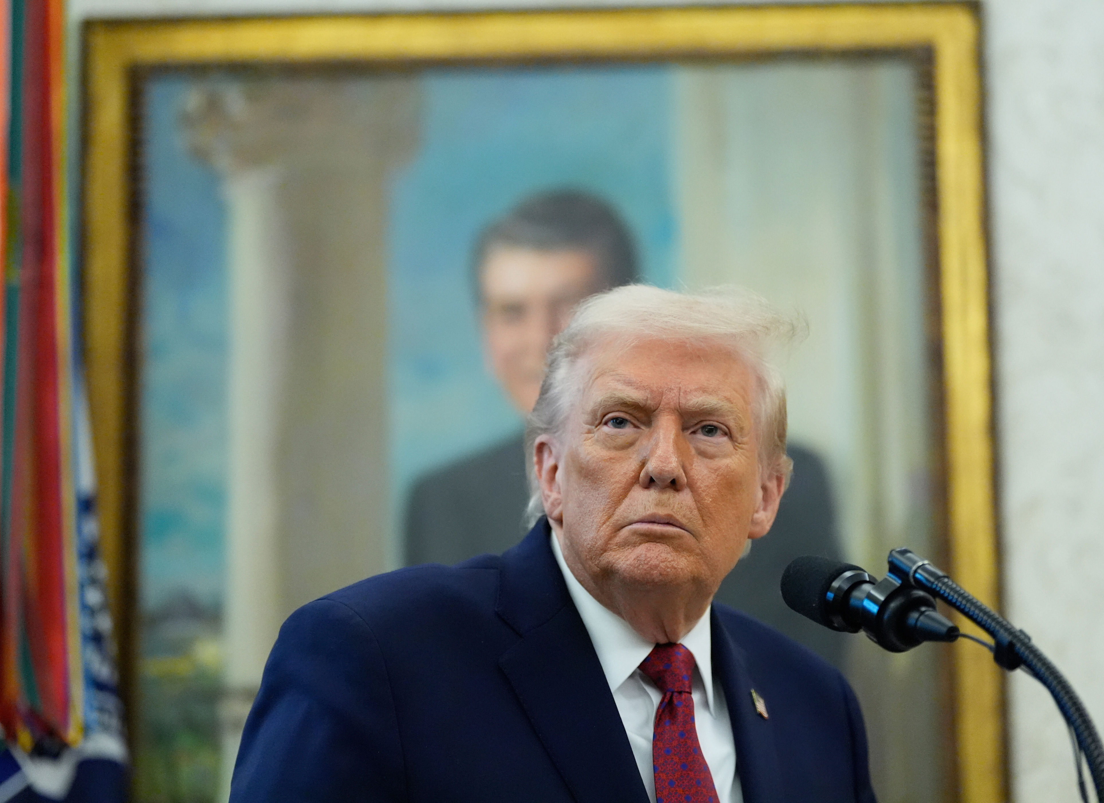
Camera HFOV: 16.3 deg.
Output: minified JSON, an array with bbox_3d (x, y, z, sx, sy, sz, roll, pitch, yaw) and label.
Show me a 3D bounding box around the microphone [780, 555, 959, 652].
[{"bbox_3d":[0.218,0.139,2.620,0.047,0.047,0.195,4,6,-29],"label":"microphone"}]

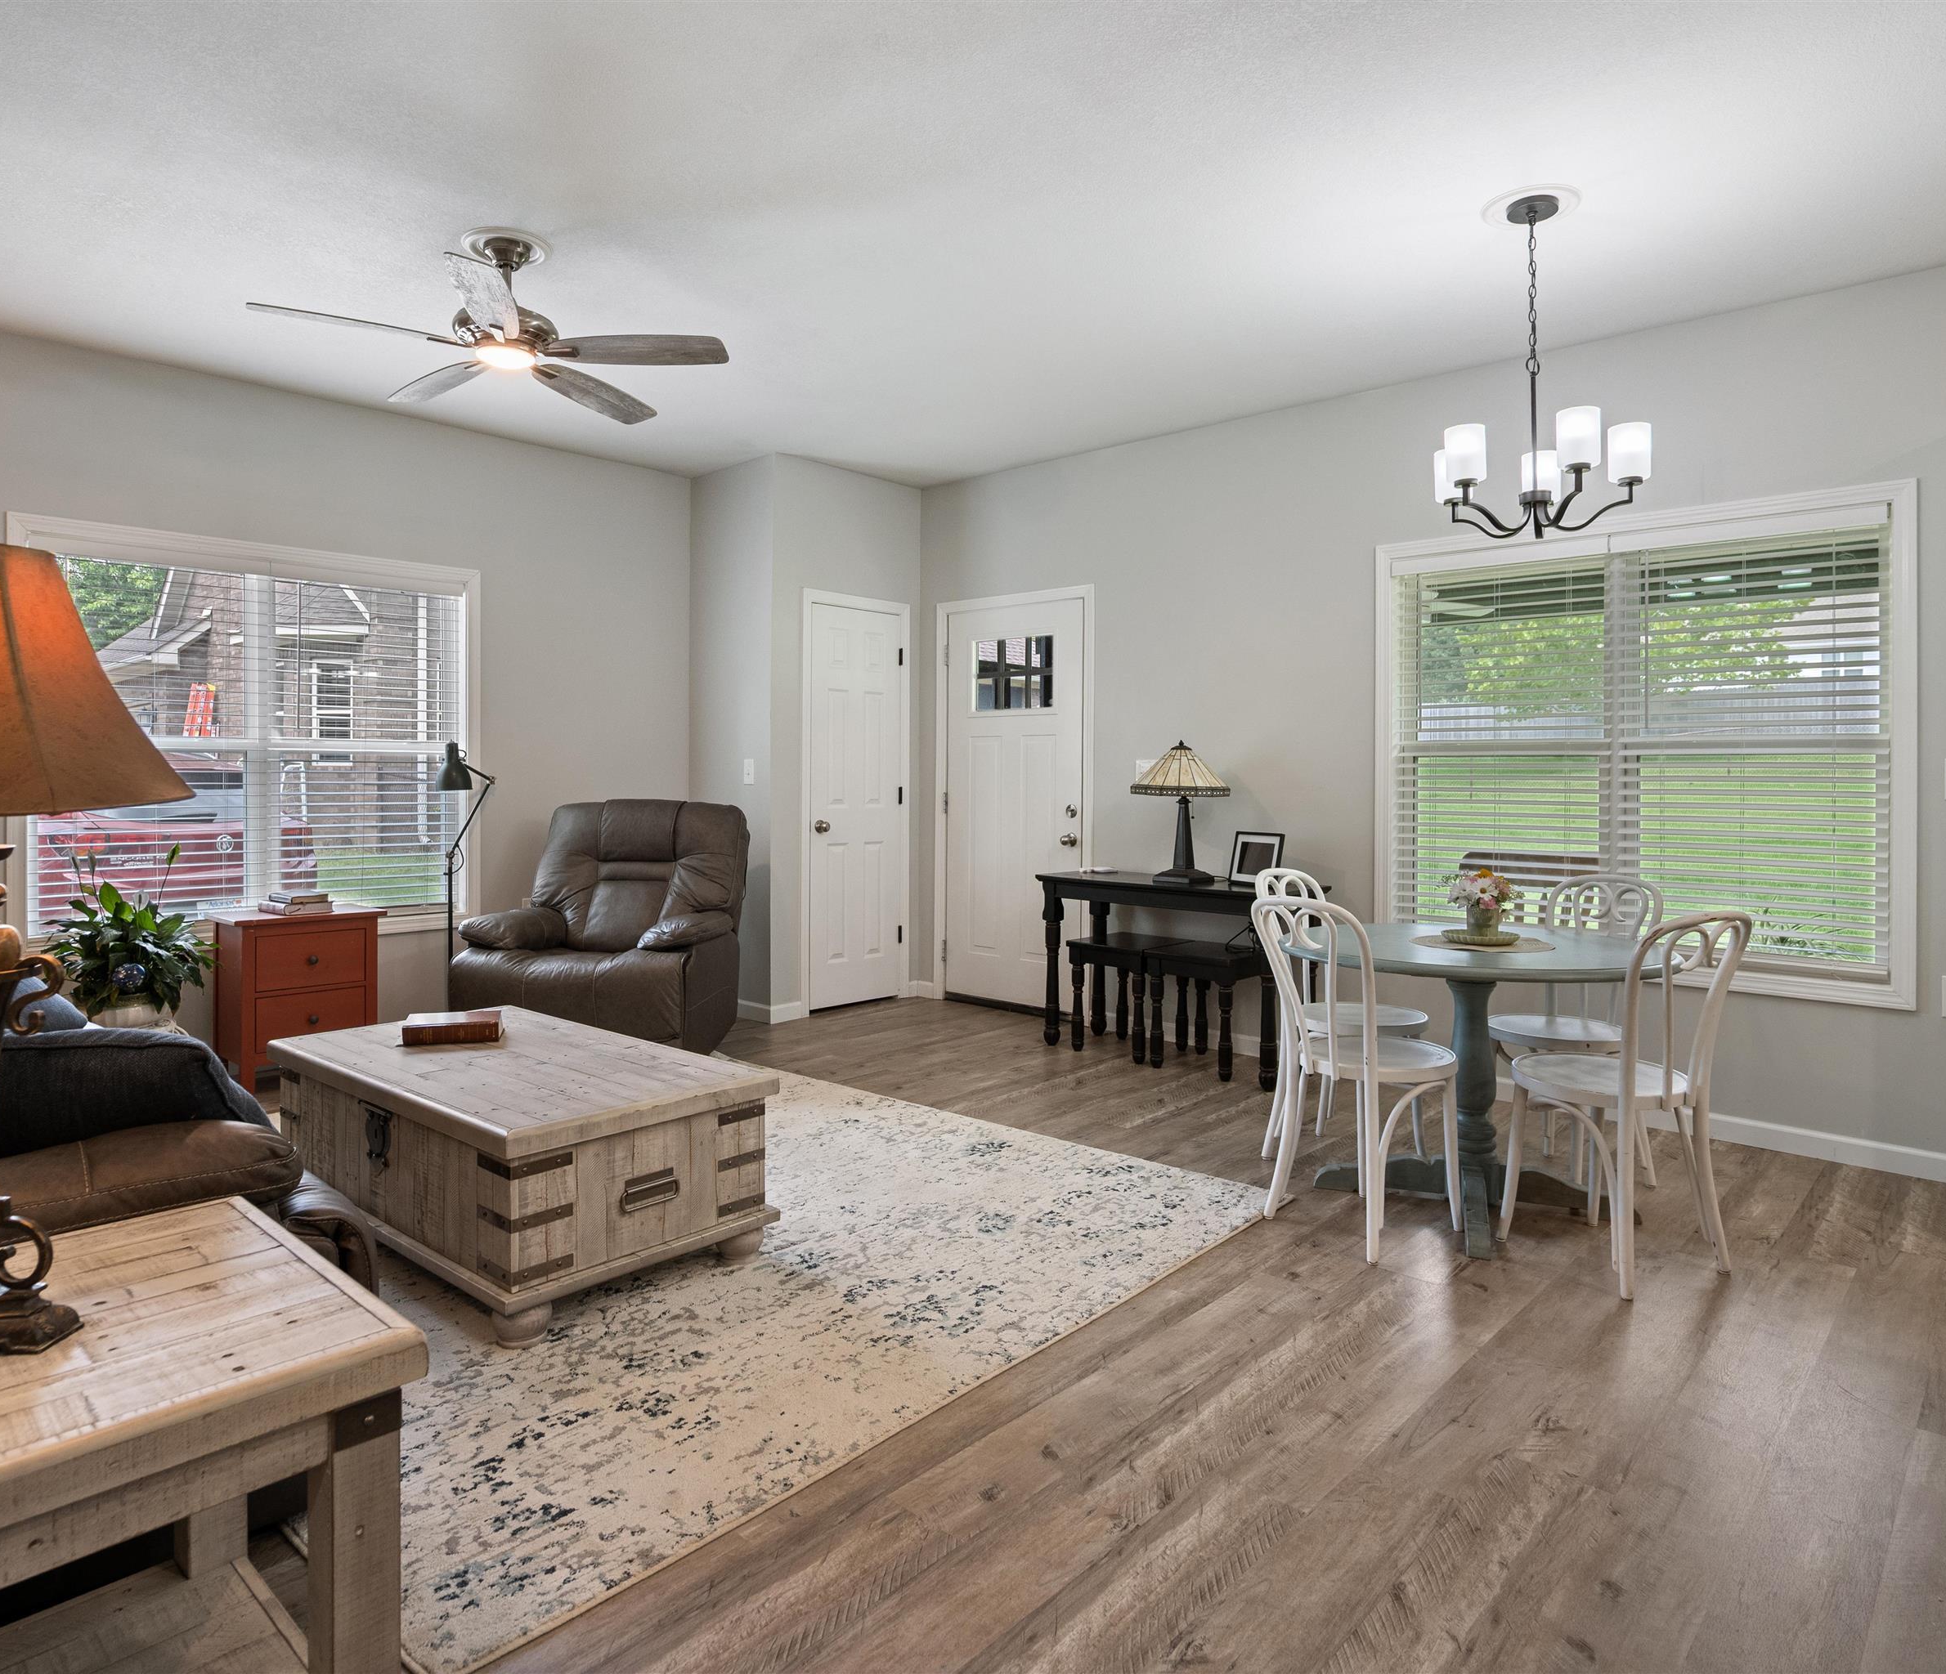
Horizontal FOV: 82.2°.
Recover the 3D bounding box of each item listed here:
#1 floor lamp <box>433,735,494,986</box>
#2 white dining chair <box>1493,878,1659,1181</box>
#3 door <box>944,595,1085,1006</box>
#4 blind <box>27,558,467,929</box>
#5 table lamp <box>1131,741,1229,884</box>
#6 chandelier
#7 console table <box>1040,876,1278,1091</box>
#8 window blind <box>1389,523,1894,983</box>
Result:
[{"bbox_3d":[-2.168,0.271,4.714,0.260,1.360,0.260,-2,4,-37],"label":"floor lamp"},{"bbox_3d":[1.812,0.589,3.399,0.480,0.915,0.420,-2,4,-34],"label":"white dining chair"},{"bbox_3d":[0.201,-0.156,5.744,0.900,2.050,0.060,2,4,41],"label":"door"},{"bbox_3d":[-2.790,-0.362,4.451,0.080,1.410,1.500,2,4,41],"label":"blind"},{"bbox_3d":[0.893,-0.102,4.766,0.430,0.610,0.430,0,3,0],"label":"table lamp"},{"bbox_3d":[1.515,-1.240,2.990,0.580,0.870,0.580,2,4,42],"label":"chandelier"},{"bbox_3d":[0.860,0.570,4.782,1.220,0.745,0.420,2,4,41],"label":"console table"},{"bbox_3d":[2.242,-0.334,3.940,1.530,1.450,0.080,2,4,41],"label":"window blind"}]

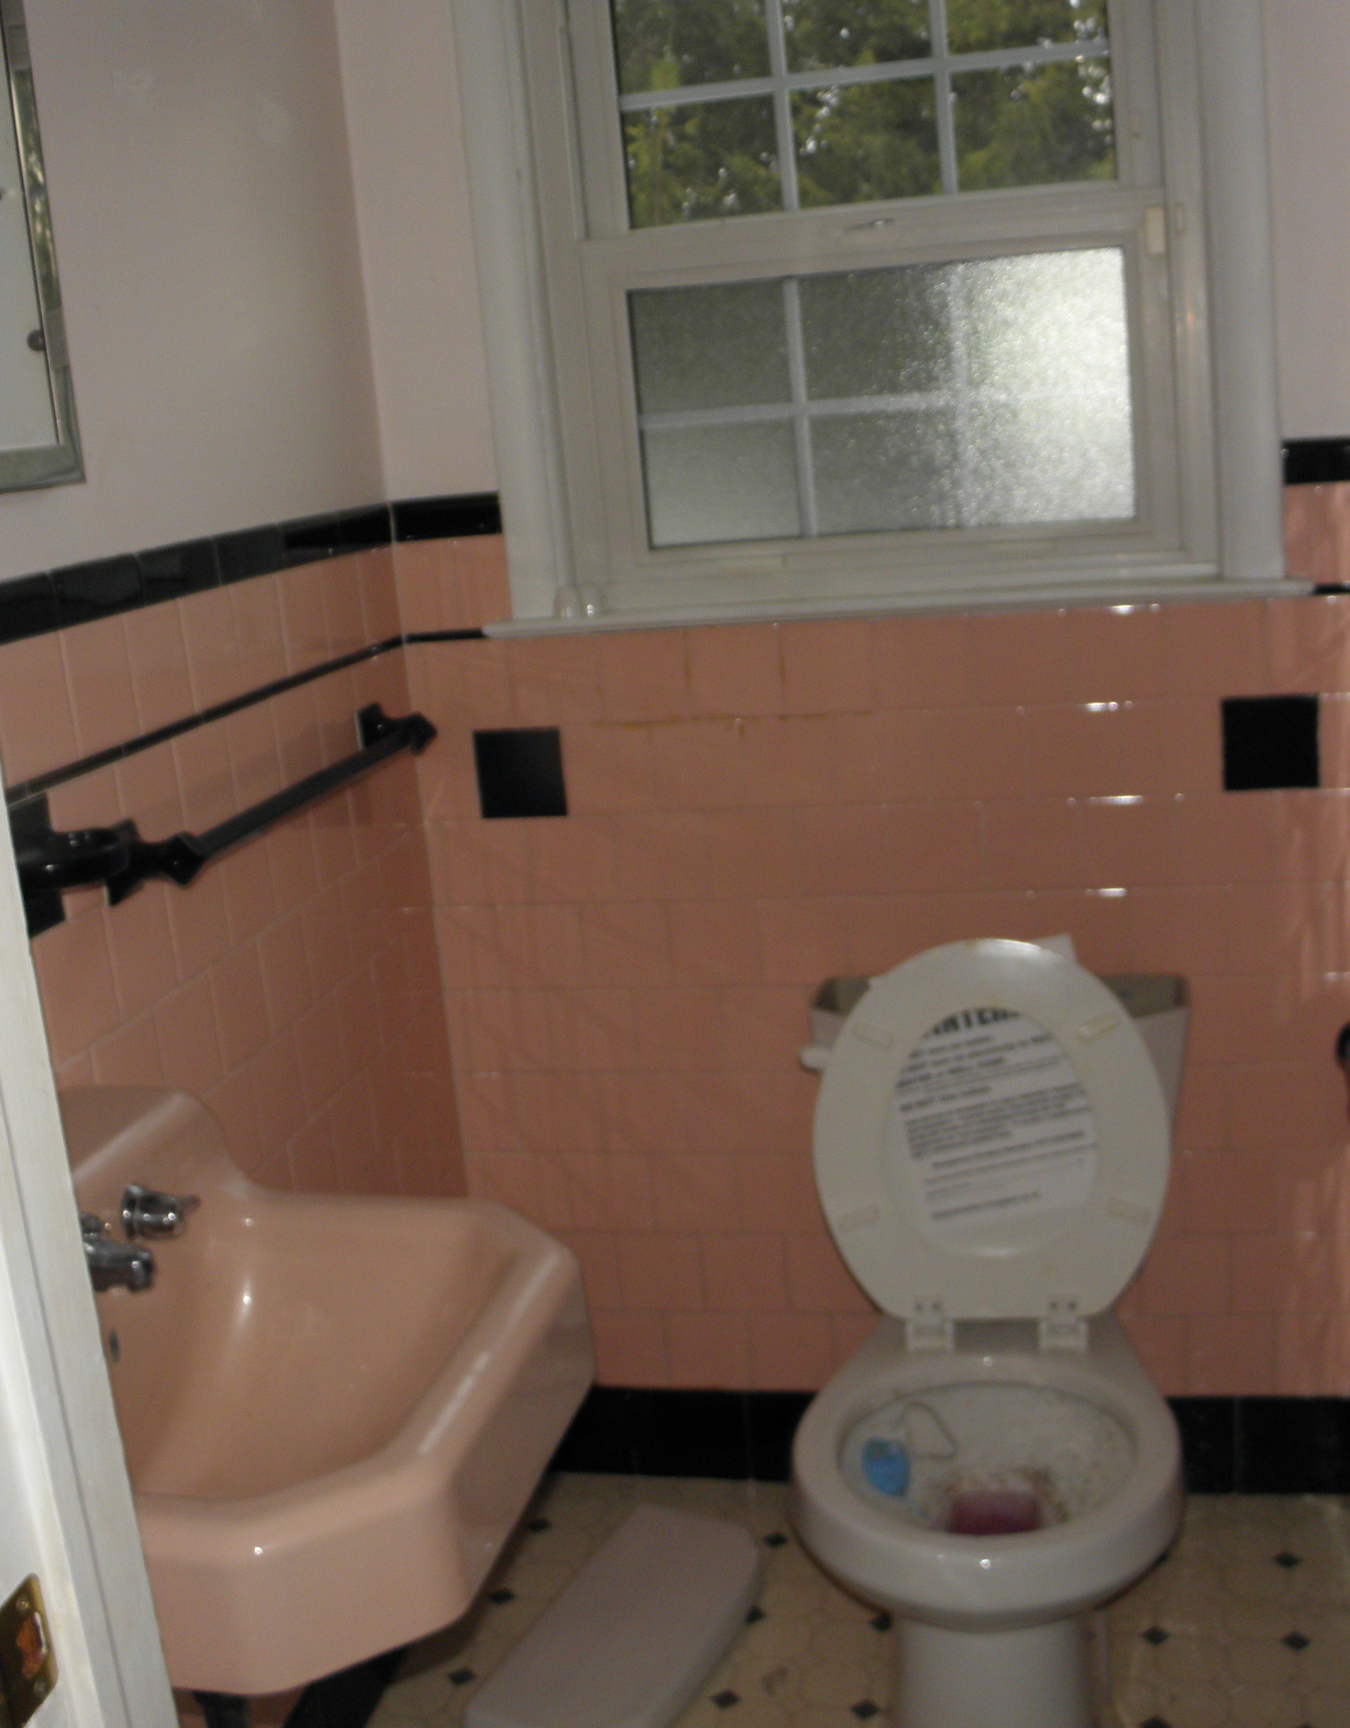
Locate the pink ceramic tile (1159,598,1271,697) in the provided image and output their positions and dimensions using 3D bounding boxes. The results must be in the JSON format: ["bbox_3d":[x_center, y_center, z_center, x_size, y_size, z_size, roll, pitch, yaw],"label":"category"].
[{"bbox_3d":[0.607,-0.244,2.071,0.108,0.108,0.012,-2,14,13],"label":"pink ceramic tile"}]

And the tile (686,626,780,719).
[{"bbox_3d":[0.070,-0.226,2.174,0.108,0.108,0.009,-2,14,12],"label":"tile"}]

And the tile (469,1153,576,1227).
[{"bbox_3d":[-0.199,0.423,2.407,0.108,0.108,0.009,-2,14,12],"label":"tile"}]

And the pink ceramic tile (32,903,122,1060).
[{"bbox_3d":[-0.491,0.100,1.527,0.009,0.108,0.108,-2,14,13],"label":"pink ceramic tile"}]

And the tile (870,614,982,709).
[{"bbox_3d":[0.282,-0.231,2.127,0.108,0.108,0.009,-2,14,12],"label":"tile"}]

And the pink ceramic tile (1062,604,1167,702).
[{"bbox_3d":[0.499,-0.240,2.109,0.108,0.108,0.010,-2,14,11],"label":"pink ceramic tile"}]

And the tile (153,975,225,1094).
[{"bbox_3d":[-0.443,0.165,1.693,0.010,0.107,0.107,-2,14,13],"label":"tile"}]

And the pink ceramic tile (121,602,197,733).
[{"bbox_3d":[-0.467,-0.182,1.679,0.012,0.108,0.108,-2,14,13],"label":"pink ceramic tile"}]

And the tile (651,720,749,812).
[{"bbox_3d":[0.030,-0.117,2.230,0.108,0.108,0.012,-2,14,13],"label":"tile"}]

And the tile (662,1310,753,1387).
[{"bbox_3d":[0.044,0.628,2.411,0.108,0.108,0.009,-2,14,12],"label":"tile"}]

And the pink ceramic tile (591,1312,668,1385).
[{"bbox_3d":[-0.067,0.632,2.436,0.108,0.108,0.009,-2,14,12],"label":"pink ceramic tile"}]

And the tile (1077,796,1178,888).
[{"bbox_3d":[0.524,-0.026,2.161,0.108,0.108,0.010,-2,14,11],"label":"tile"}]

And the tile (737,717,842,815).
[{"bbox_3d":[0.137,-0.121,2.206,0.108,0.108,0.012,-2,14,13],"label":"tile"}]

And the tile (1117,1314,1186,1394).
[{"bbox_3d":[0.577,0.608,2.300,0.108,0.108,0.009,-2,14,13],"label":"tile"}]

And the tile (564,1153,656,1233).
[{"bbox_3d":[-0.081,0.420,2.388,0.108,0.108,0.010,-2,14,11],"label":"tile"}]

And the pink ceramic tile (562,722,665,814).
[{"bbox_3d":[-0.076,-0.116,2.246,0.108,0.108,0.010,-2,14,11],"label":"pink ceramic tile"}]

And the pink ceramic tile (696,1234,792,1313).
[{"bbox_3d":[0.087,0.519,2.382,0.108,0.108,0.009,-2,14,13],"label":"pink ceramic tile"}]

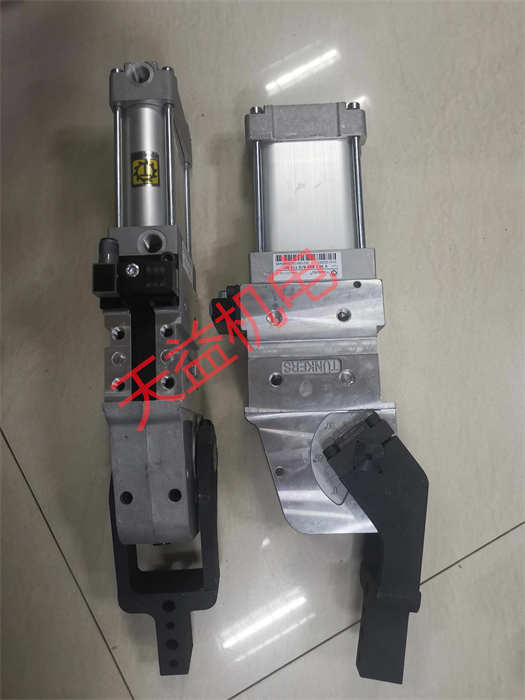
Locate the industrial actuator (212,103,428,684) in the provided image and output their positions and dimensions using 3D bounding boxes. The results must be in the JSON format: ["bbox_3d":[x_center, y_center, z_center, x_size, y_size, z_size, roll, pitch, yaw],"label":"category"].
[{"bbox_3d":[0.044,0.024,0.476,0.172,0.085,0.504,-2,82,0],"label":"industrial actuator"}]

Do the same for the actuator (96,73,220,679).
[{"bbox_3d":[-0.086,0.019,0.436,0.085,0.172,0.504,-3,80,0],"label":"actuator"}]

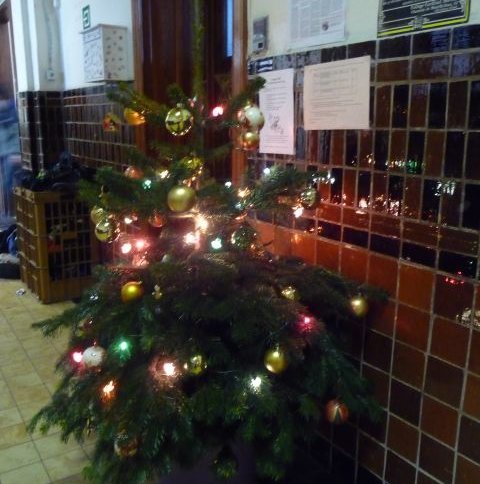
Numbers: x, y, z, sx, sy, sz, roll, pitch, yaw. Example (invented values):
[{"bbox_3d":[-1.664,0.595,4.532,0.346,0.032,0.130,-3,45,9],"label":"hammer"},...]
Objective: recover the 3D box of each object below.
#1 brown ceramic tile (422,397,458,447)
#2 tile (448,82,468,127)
[{"bbox_3d":[0.566,0.506,1.452,0.010,0.120,0.120,-8,15,-31],"label":"brown ceramic tile"},{"bbox_3d":[0.556,-0.348,1.309,0.010,0.120,0.055,-9,16,-32],"label":"tile"}]

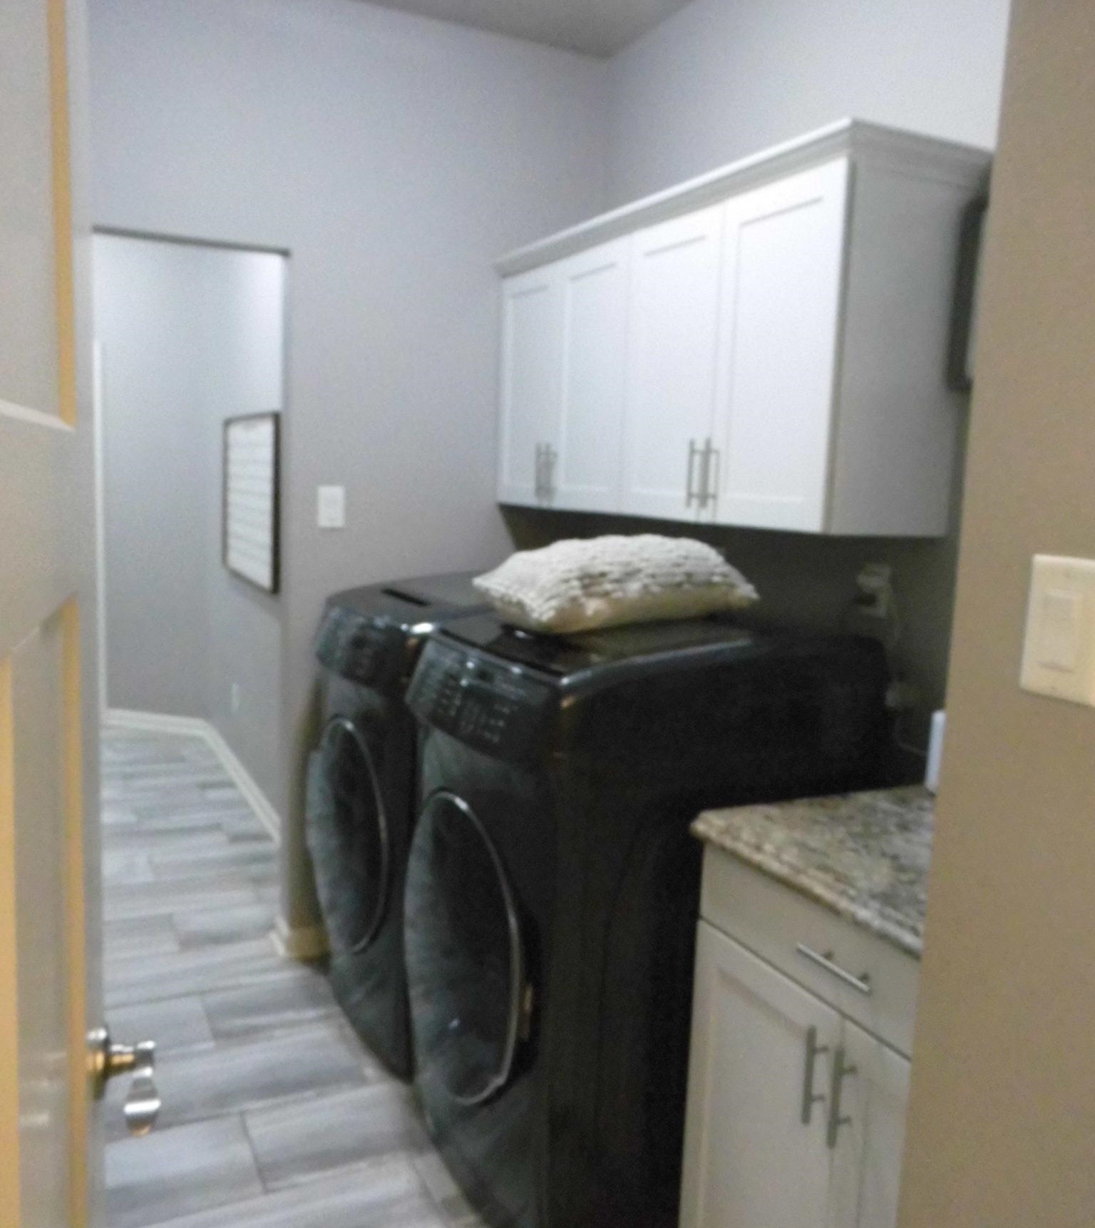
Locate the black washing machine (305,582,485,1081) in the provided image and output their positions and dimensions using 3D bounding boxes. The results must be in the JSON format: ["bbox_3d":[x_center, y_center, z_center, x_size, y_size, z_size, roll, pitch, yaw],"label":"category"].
[{"bbox_3d":[-0.149,0.509,2.981,0.871,1.178,0.680,-2,8,-27],"label":"black washing machine"}]

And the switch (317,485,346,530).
[{"bbox_3d":[-0.633,-0.315,3.096,0.075,0.117,0.010,-2,8,-27],"label":"switch"}]

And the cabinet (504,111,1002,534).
[{"bbox_3d":[0.336,-0.615,2.674,0.363,0.733,1.547,-2,8,-27],"label":"cabinet"}]

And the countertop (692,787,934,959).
[{"bbox_3d":[0.712,0.424,1.662,0.653,0.037,0.762,-2,8,-27],"label":"countertop"}]

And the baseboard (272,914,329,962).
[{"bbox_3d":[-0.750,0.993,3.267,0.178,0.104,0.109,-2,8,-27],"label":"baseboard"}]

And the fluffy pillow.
[{"bbox_3d":[0.144,-0.077,2.330,0.525,0.173,0.386,-2,8,-27],"label":"fluffy pillow"}]

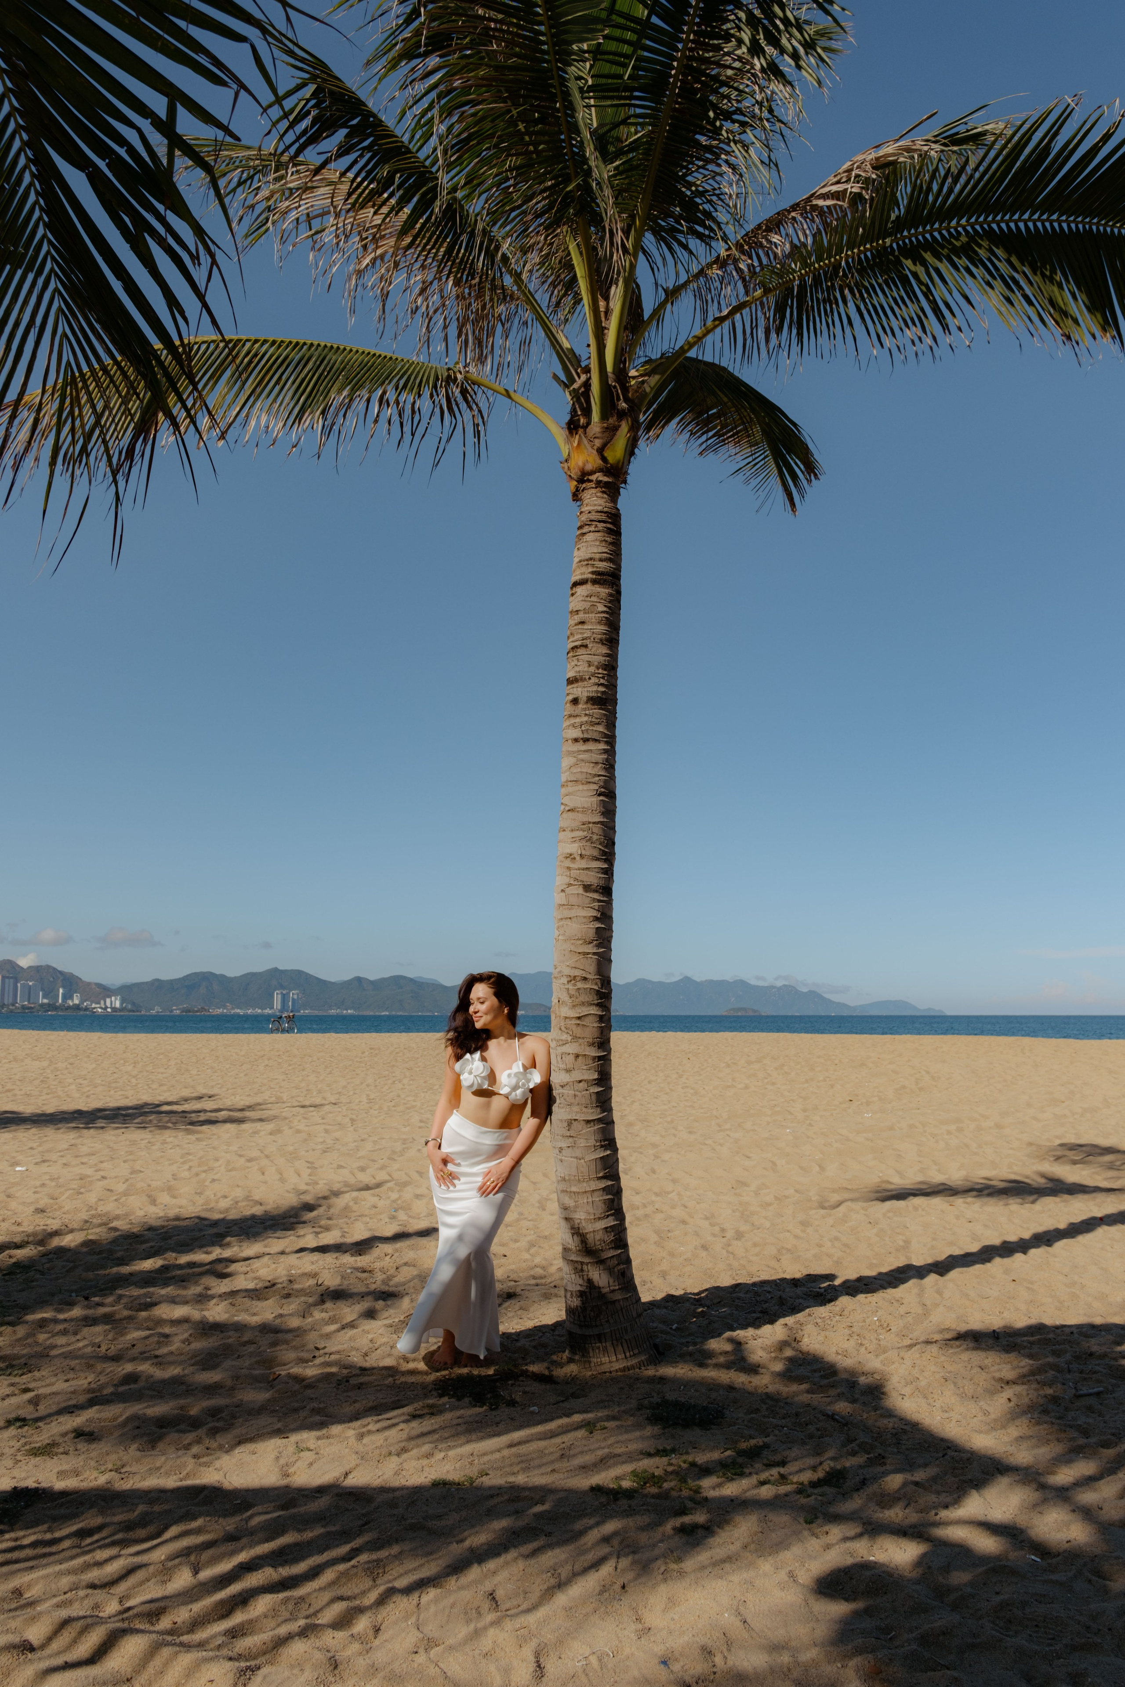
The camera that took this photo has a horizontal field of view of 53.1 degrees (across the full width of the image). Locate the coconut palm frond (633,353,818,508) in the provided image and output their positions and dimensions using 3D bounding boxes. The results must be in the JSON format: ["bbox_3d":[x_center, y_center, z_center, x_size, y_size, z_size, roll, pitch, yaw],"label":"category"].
[{"bbox_3d":[0.965,-2.390,6.500,0.750,0.800,1.500,-5,-10,30],"label":"coconut palm frond"}]

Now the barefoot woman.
[{"bbox_3d":[-0.390,1.390,4.900,0.660,1.620,0.380,-1,-9,5],"label":"barefoot woman"}]

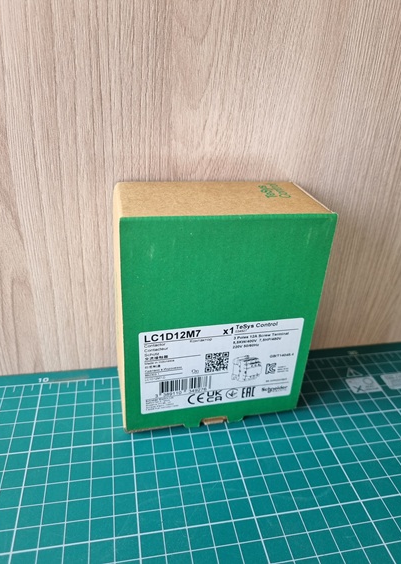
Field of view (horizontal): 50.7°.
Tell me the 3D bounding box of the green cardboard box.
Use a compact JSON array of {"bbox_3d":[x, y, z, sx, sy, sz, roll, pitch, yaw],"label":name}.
[{"bbox_3d":[0.006,0.011,0.226,0.095,0.115,0.053,-3,28,-12],"label":"green cardboard box"}]

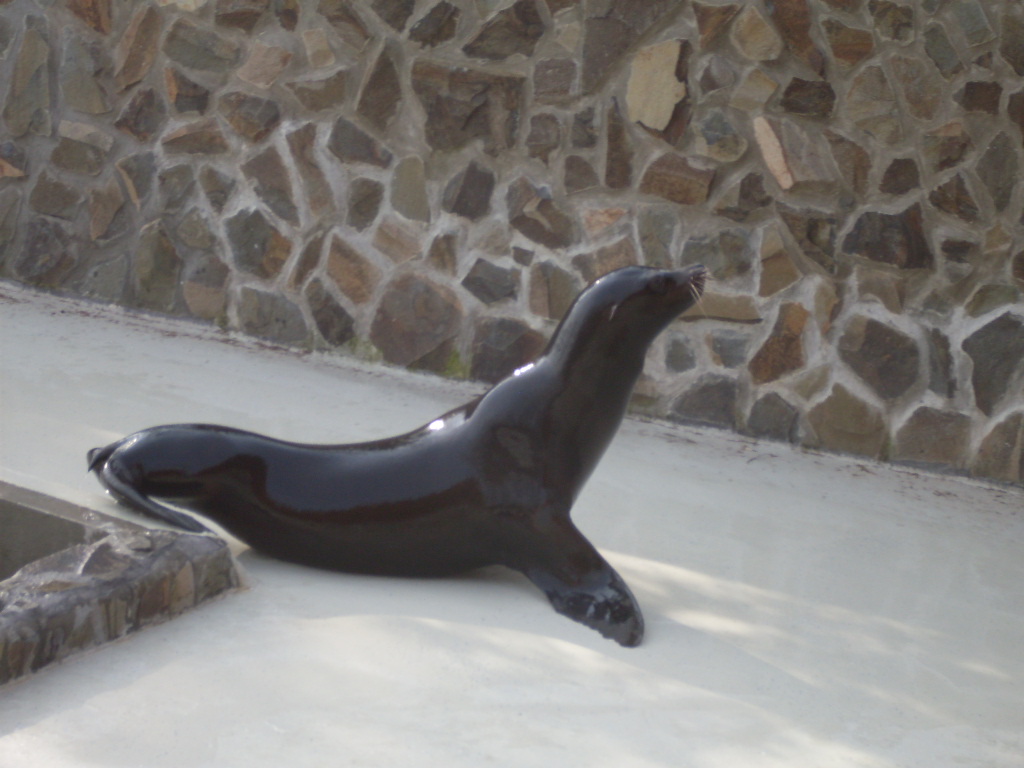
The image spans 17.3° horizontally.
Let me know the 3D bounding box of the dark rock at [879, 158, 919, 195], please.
[{"bbox_3d":[0.997,-0.536,8.627,0.110,0.099,0.052,11,23,28],"label":"dark rock"}]

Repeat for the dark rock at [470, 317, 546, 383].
[{"bbox_3d":[0.008,-0.094,9.459,0.262,0.209,0.090,11,20,33],"label":"dark rock"}]

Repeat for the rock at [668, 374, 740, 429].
[{"bbox_3d":[0.534,0.026,9.133,0.203,0.144,0.085,11,23,28],"label":"rock"}]

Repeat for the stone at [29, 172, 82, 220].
[{"bbox_3d":[-1.329,-0.555,9.907,0.187,0.141,0.066,11,20,26],"label":"stone"}]

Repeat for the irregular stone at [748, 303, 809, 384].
[{"bbox_3d":[0.722,-0.113,8.945,0.180,0.249,0.090,11,20,33],"label":"irregular stone"}]

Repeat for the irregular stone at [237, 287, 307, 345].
[{"bbox_3d":[-0.681,-0.200,9.794,0.241,0.156,0.097,11,23,28],"label":"irregular stone"}]

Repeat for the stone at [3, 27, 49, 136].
[{"bbox_3d":[-1.452,-0.905,10.088,0.155,0.325,0.085,11,19,28],"label":"stone"}]

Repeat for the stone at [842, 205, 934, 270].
[{"bbox_3d":[0.975,-0.382,8.676,0.238,0.169,0.078,11,20,26],"label":"stone"}]

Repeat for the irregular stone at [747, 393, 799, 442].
[{"bbox_3d":[0.710,0.076,9.039,0.149,0.129,0.070,11,23,28],"label":"irregular stone"}]

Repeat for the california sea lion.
[{"bbox_3d":[-0.280,0.024,7.885,1.540,0.830,0.550,8,19,19],"label":"california sea lion"}]

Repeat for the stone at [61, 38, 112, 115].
[{"bbox_3d":[-1.227,-0.912,9.863,0.171,0.242,0.102,11,23,28],"label":"stone"}]

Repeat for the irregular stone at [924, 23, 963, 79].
[{"bbox_3d":[1.097,-0.848,8.570,0.104,0.141,0.057,11,19,28],"label":"irregular stone"}]

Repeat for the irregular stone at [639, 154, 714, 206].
[{"bbox_3d":[0.455,-0.554,9.000,0.240,0.136,0.090,11,20,33],"label":"irregular stone"}]

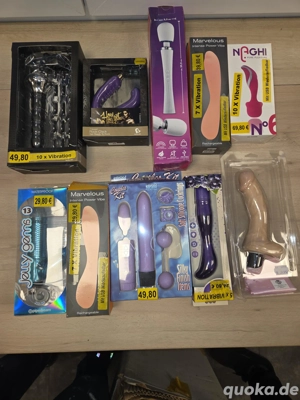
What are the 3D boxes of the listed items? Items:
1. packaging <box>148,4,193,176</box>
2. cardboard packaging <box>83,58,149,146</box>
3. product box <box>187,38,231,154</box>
[{"bbox_3d":[0.042,-0.255,0.619,0.078,0.072,0.363,-2,83,-1],"label":"packaging"},{"bbox_3d":[-0.078,-0.228,0.625,0.145,0.050,0.191,-1,83,-1],"label":"cardboard packaging"},{"bbox_3d":[0.133,-0.238,0.621,0.084,0.067,0.255,0,83,-1],"label":"product box"}]

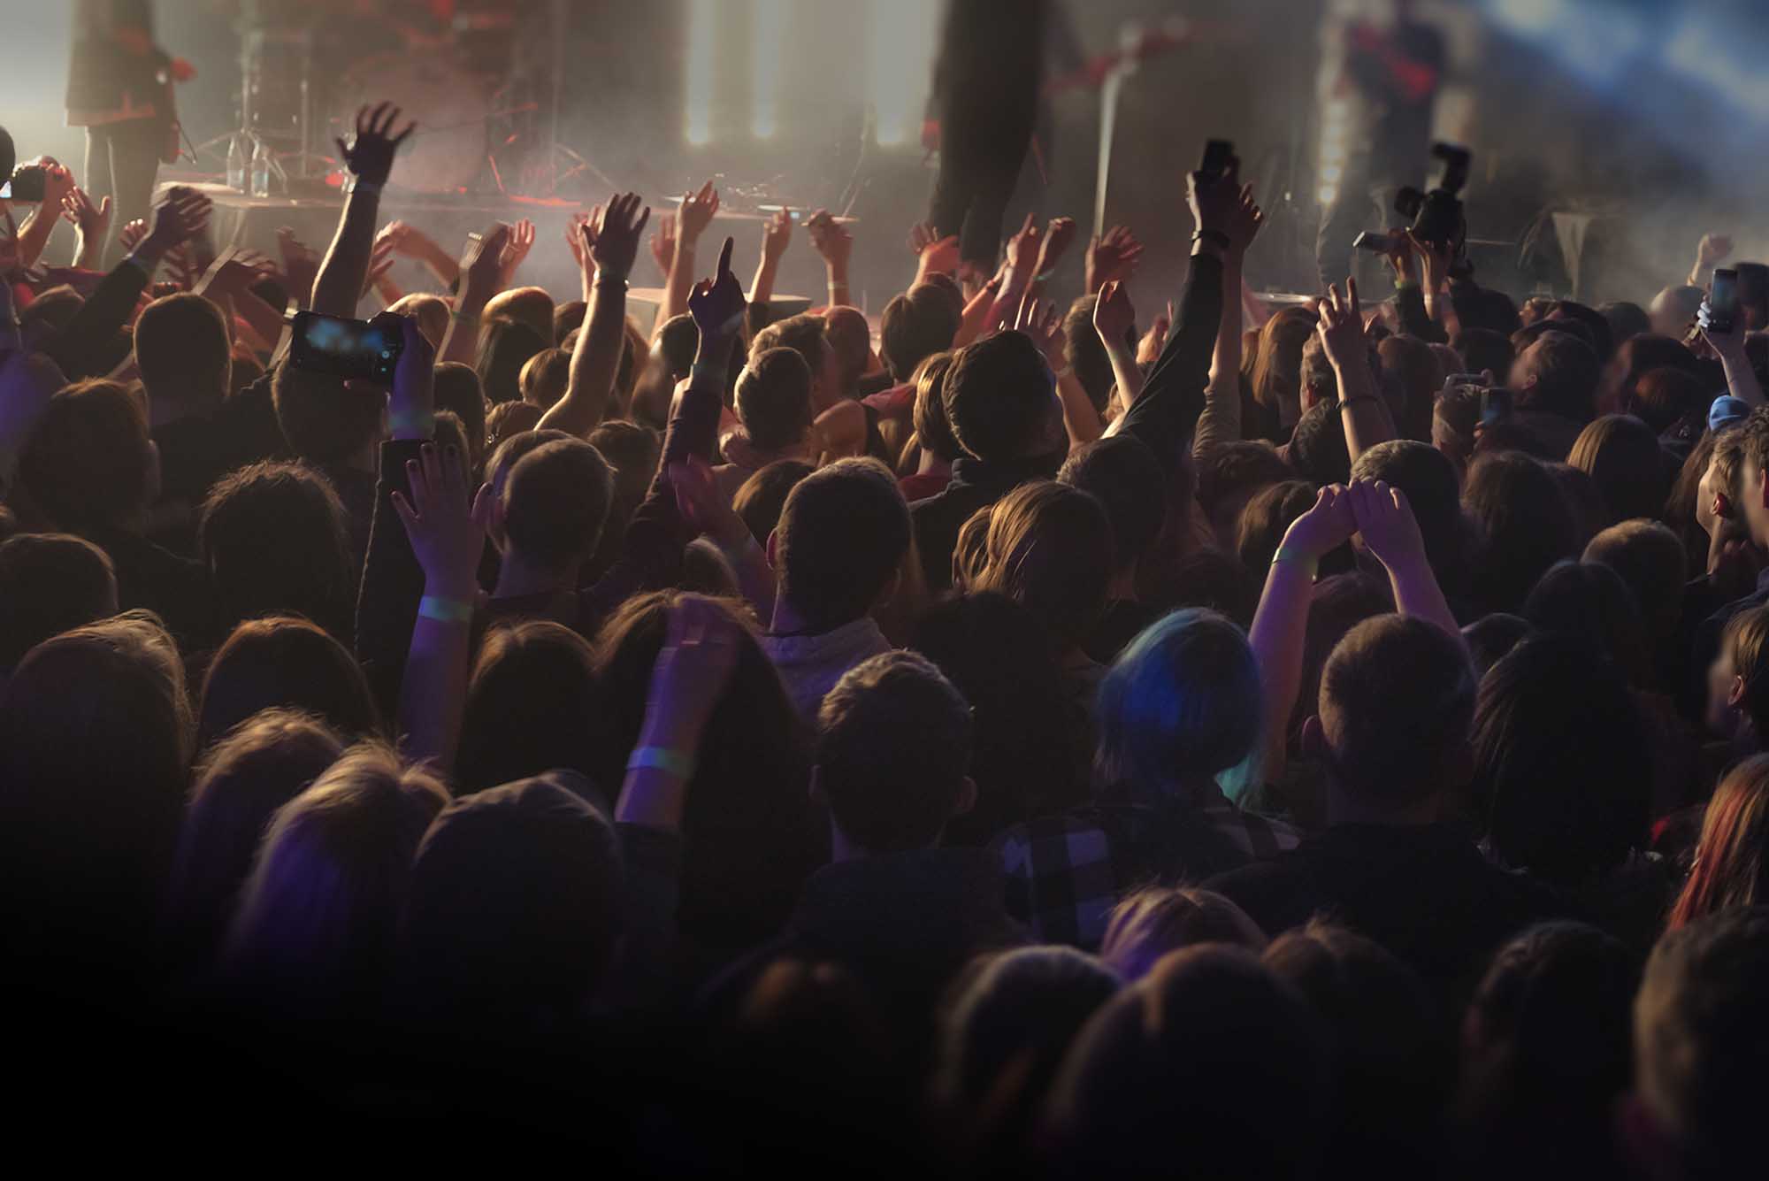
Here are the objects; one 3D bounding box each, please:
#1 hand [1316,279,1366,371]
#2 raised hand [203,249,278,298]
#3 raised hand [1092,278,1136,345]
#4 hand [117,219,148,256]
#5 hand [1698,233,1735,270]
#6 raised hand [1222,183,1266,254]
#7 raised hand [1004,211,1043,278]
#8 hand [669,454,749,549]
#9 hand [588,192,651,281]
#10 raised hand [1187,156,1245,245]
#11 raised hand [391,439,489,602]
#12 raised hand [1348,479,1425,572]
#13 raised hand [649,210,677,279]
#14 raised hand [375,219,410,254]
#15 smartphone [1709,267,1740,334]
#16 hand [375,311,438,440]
[{"bbox_3d":[0.865,-0.503,5.400,0.090,0.175,0.070,-5,11,1],"label":"hand"},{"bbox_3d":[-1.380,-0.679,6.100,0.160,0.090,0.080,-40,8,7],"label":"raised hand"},{"bbox_3d":[0.483,-0.586,6.000,0.088,0.138,0.075,-3,-1,0],"label":"raised hand"},{"bbox_3d":[-1.924,-0.901,7.300,0.085,0.120,0.070,6,6,0],"label":"hand"},{"bbox_3d":[2.773,-1.129,9.500,0.100,0.110,0.085,10,9,-2],"label":"hand"},{"bbox_3d":[0.649,-0.677,5.200,0.090,0.140,0.080,6,6,0],"label":"raised hand"},{"bbox_3d":[0.385,-0.960,7.900,0.075,0.175,0.070,18,-1,-3],"label":"raised hand"},{"bbox_3d":[-0.259,-0.130,4.200,0.075,0.150,0.070,-33,-22,5],"label":"hand"},{"bbox_3d":[-0.529,-0.708,5.700,0.115,0.180,0.070,6,10,-1],"label":"hand"},{"bbox_3d":[0.533,-0.629,4.600,0.090,0.145,0.090,3,11,-1],"label":"raised hand"},{"bbox_3d":[-0.562,-0.088,3.600,0.122,0.200,0.060,-1,6,0],"label":"raised hand"},{"bbox_3d":[0.661,-0.086,3.750,0.088,0.112,0.085,-15,3,-6],"label":"raised hand"},{"bbox_3d":[-0.563,-0.883,7.300,0.090,0.170,0.060,-3,6,0],"label":"raised hand"},{"bbox_3d":[-1.450,-1.043,8.400,0.090,0.095,0.110,-19,-2,-16],"label":"raised hand"},{"bbox_3d":[1.888,-0.650,6.400,0.071,0.143,0.009,0,4,-25],"label":"smartphone"},{"bbox_3d":[-0.637,-0.287,3.800,0.083,0.170,0.090,-4,11,-20],"label":"hand"}]

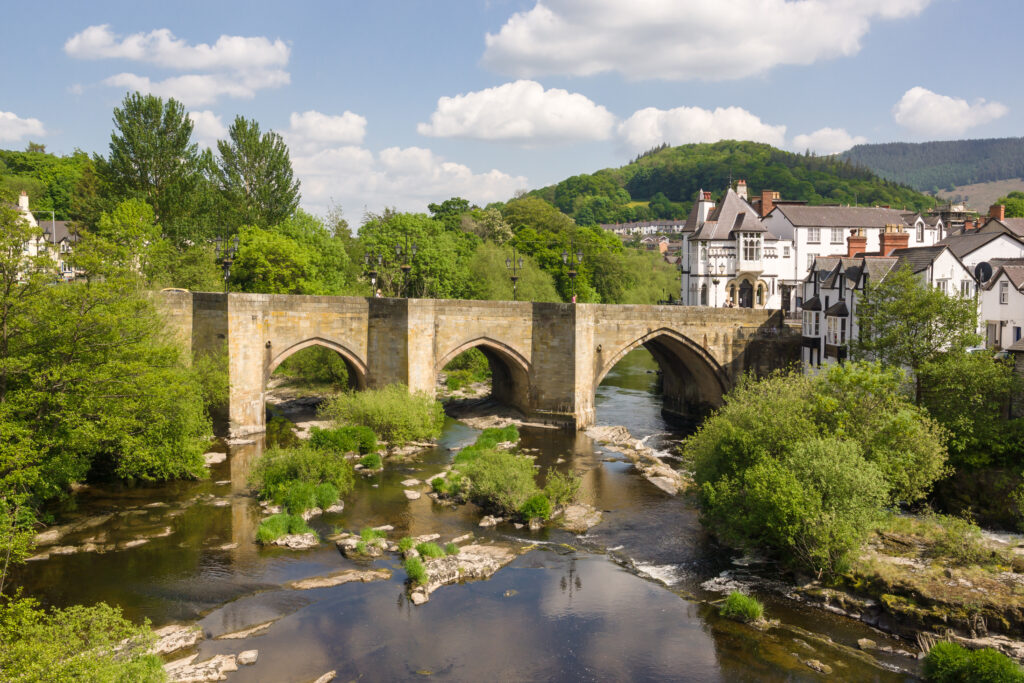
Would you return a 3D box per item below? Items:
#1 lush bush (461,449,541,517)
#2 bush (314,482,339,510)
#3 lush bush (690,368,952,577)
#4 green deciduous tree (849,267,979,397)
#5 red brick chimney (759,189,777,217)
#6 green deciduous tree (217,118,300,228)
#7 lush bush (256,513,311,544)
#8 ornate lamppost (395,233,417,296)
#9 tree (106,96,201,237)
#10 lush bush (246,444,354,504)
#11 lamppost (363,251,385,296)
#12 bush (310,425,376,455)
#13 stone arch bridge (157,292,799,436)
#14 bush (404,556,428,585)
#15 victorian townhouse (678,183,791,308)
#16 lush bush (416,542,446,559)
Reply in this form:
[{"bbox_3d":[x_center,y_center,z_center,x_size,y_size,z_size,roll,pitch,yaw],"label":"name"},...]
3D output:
[{"bbox_3d":[-0.410,4.882,39.520,2.900,2.200,2.700,0,2,0],"label":"lush bush"},{"bbox_3d":[-6.688,5.589,40.000,0.880,0.900,0.850,0,2,0],"label":"bush"},{"bbox_3d":[8.825,3.312,32.800,7.400,5.250,6.800,0,2,0],"label":"lush bush"},{"bbox_3d":[17.501,-0.178,48.000,5.400,6.500,5.000,0,2,0],"label":"green deciduous tree"},{"bbox_3d":[23.999,-12.944,104.000,1.000,2.600,1.100,0,2,-6],"label":"red brick chimney"},{"bbox_3d":[-26.491,-12.041,115.478,8.915,22.586,8.469,0,2,0],"label":"green deciduous tree"},{"bbox_3d":[-7.300,6.001,35.600,1.750,0.850,1.200,0,2,0],"label":"lush bush"},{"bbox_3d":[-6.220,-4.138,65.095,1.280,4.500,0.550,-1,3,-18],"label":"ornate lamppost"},{"bbox_3d":[-36.293,-13.684,112.000,9.600,22.000,9.000,0,2,0],"label":"tree"},{"bbox_3d":[-7.852,4.804,41.382,3.950,2.000,3.200,0,2,0],"label":"lush bush"},{"bbox_3d":[-9.675,-4.261,77.500,1.350,4.600,0.700,-1,3,-15],"label":"lamppost"},{"bbox_3d":[-8.039,4.590,52.927,3.150,1.350,2.200,0,2,0],"label":"bush"},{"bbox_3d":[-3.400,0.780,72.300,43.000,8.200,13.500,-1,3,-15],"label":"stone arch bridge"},{"bbox_3d":[-2.393,5.763,27.800,0.620,0.650,0.600,0,2,0],"label":"bush"},{"bbox_3d":[18.718,-7.457,92.500,8.400,11.300,8.000,0,2,-6],"label":"victorian townhouse"},{"bbox_3d":[-2.242,5.808,30.900,0.850,0.380,0.650,0,2,0],"label":"lush bush"}]

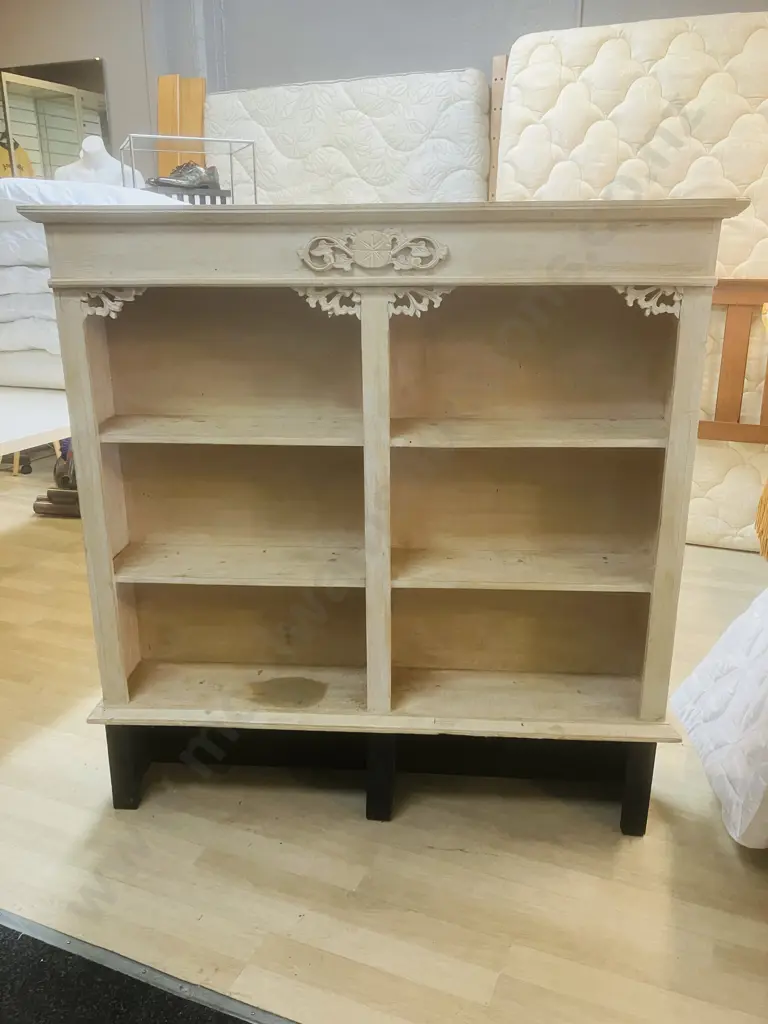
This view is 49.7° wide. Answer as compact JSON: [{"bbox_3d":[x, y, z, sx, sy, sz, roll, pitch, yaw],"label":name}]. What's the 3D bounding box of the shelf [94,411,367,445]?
[{"bbox_3d":[-0.292,-0.161,1.628,0.529,0.017,0.188,1,17,4],"label":"shelf"}]

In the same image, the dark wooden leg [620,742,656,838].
[{"bbox_3d":[0.517,0.550,1.701,0.051,0.231,0.047,1,17,4],"label":"dark wooden leg"}]

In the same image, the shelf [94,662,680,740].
[{"bbox_3d":[-0.006,0.433,1.918,1.304,0.037,0.233,1,18,4],"label":"shelf"}]

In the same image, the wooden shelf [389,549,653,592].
[{"bbox_3d":[0.299,0.126,1.815,0.572,0.016,0.198,1,18,4],"label":"wooden shelf"}]

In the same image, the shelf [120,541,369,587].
[{"bbox_3d":[-0.309,0.117,1.860,0.577,0.016,0.198,1,18,4],"label":"shelf"}]

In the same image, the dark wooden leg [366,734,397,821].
[{"bbox_3d":[-0.010,0.539,1.746,0.051,0.231,0.047,1,17,4],"label":"dark wooden leg"}]

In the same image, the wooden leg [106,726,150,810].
[{"bbox_3d":[-0.558,0.530,1.786,0.051,0.231,0.047,1,17,4],"label":"wooden leg"}]

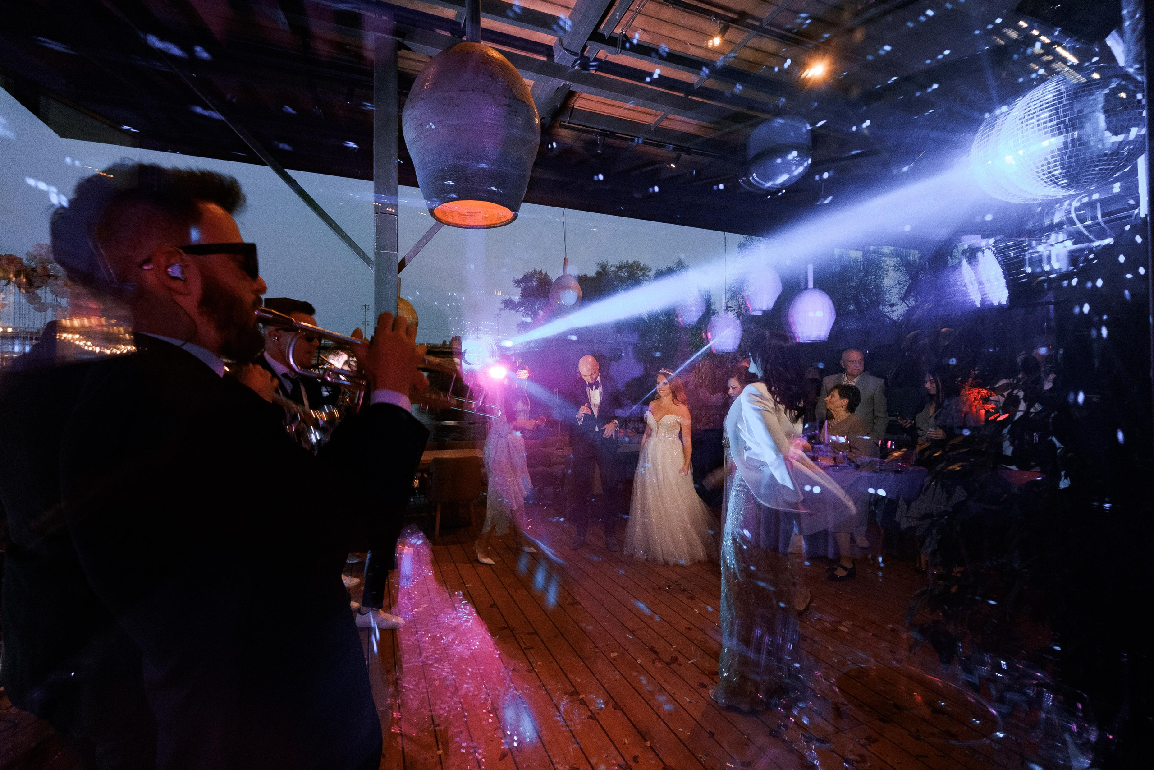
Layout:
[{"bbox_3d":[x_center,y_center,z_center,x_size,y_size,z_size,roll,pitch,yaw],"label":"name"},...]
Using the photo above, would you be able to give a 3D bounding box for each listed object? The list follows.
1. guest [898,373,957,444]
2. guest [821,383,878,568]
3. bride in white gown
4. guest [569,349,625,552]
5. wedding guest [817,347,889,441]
[{"bbox_3d":[2.980,0.700,4.050,0.450,1.530,0.500,0,0,-32],"label":"guest"},{"bbox_3d":[2.150,0.740,3.840,0.400,1.490,0.460,0,0,-22],"label":"guest"},{"bbox_3d":[0.860,0.675,4.360,0.800,1.630,0.850,0,0,30],"label":"bride in white gown"},{"bbox_3d":[0.180,0.610,4.420,0.560,1.760,0.420,0,0,0],"label":"guest"},{"bbox_3d":[2.450,0.590,4.280,0.560,1.770,0.360,0,0,30],"label":"wedding guest"}]

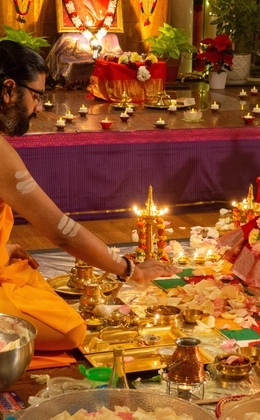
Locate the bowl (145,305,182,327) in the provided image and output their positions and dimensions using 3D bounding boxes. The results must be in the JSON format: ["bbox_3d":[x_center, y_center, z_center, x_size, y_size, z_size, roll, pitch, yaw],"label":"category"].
[{"bbox_3d":[0.103,0.322,3.054,0.108,0.045,0.108,0,12,0],"label":"bowl"}]

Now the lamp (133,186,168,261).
[{"bbox_3d":[0.076,0.060,3.645,0.142,0.285,0.142,1,12,0],"label":"lamp"}]

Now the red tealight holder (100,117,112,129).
[{"bbox_3d":[-0.107,-0.400,4.576,0.060,0.051,0.060,0,12,0],"label":"red tealight holder"}]

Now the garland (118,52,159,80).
[{"bbox_3d":[0.045,-0.869,6.030,0.260,0.140,0.160,-3,12,-10],"label":"garland"}]

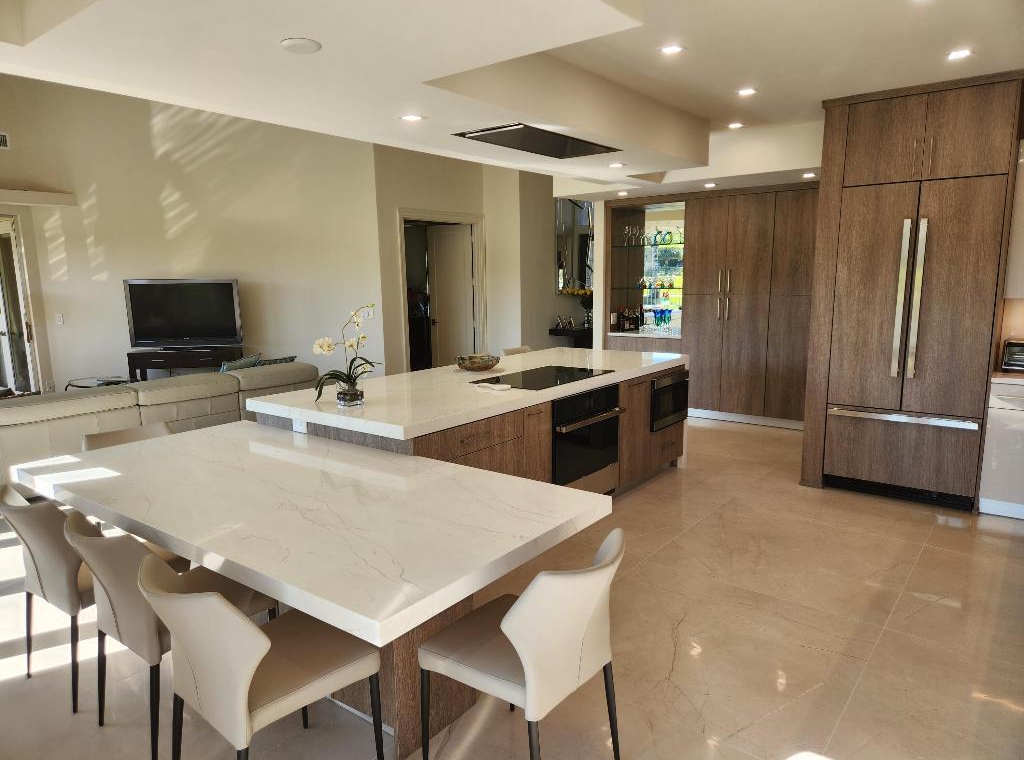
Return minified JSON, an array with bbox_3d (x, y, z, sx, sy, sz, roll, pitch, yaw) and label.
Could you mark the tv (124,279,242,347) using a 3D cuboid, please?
[{"bbox_3d":[-3.272,-0.655,6.802,1.063,0.684,0.140,-2,9,-8],"label":"tv"}]

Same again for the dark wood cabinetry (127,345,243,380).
[{"bbox_3d":[-3.258,0.124,6.902,1.040,0.826,0.420,-2,9,-8],"label":"dark wood cabinetry"}]

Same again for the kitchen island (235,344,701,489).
[{"bbox_3d":[-0.017,0.403,4.558,1.221,0.905,3.047,6,11,37],"label":"kitchen island"}]

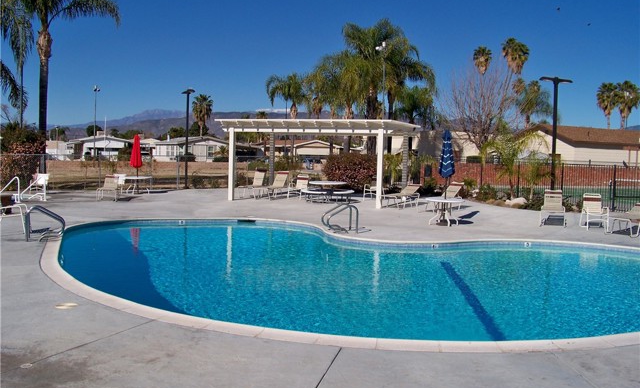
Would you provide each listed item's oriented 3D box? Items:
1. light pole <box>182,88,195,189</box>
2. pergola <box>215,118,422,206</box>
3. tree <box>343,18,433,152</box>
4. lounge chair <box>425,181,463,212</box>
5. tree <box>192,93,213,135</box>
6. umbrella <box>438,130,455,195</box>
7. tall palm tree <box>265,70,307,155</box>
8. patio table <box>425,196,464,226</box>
[{"bbox_3d":[-6.388,-2.620,29.445,0.330,4.800,0.950,-2,5,-41],"label":"light pole"},{"bbox_3d":[0.026,-1.164,22.873,6.500,2.940,4.150,3,4,21],"label":"pergola"},{"bbox_3d":[4.168,-5.410,36.677,5.500,10.000,5.500,2,4,0],"label":"tree"},{"bbox_3d":[4.342,0.109,21.268,1.550,0.990,0.650,-1,4,-34],"label":"lounge chair"},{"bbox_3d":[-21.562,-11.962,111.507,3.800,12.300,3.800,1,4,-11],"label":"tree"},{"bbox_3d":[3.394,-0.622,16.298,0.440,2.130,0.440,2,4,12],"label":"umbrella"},{"bbox_3d":[-2.630,-6.564,56.698,4.300,9.350,4.300,2,4,0],"label":"tall palm tree"},{"bbox_3d":[3.507,0.508,17.078,1.110,0.690,1.110,2,4,0],"label":"patio table"}]

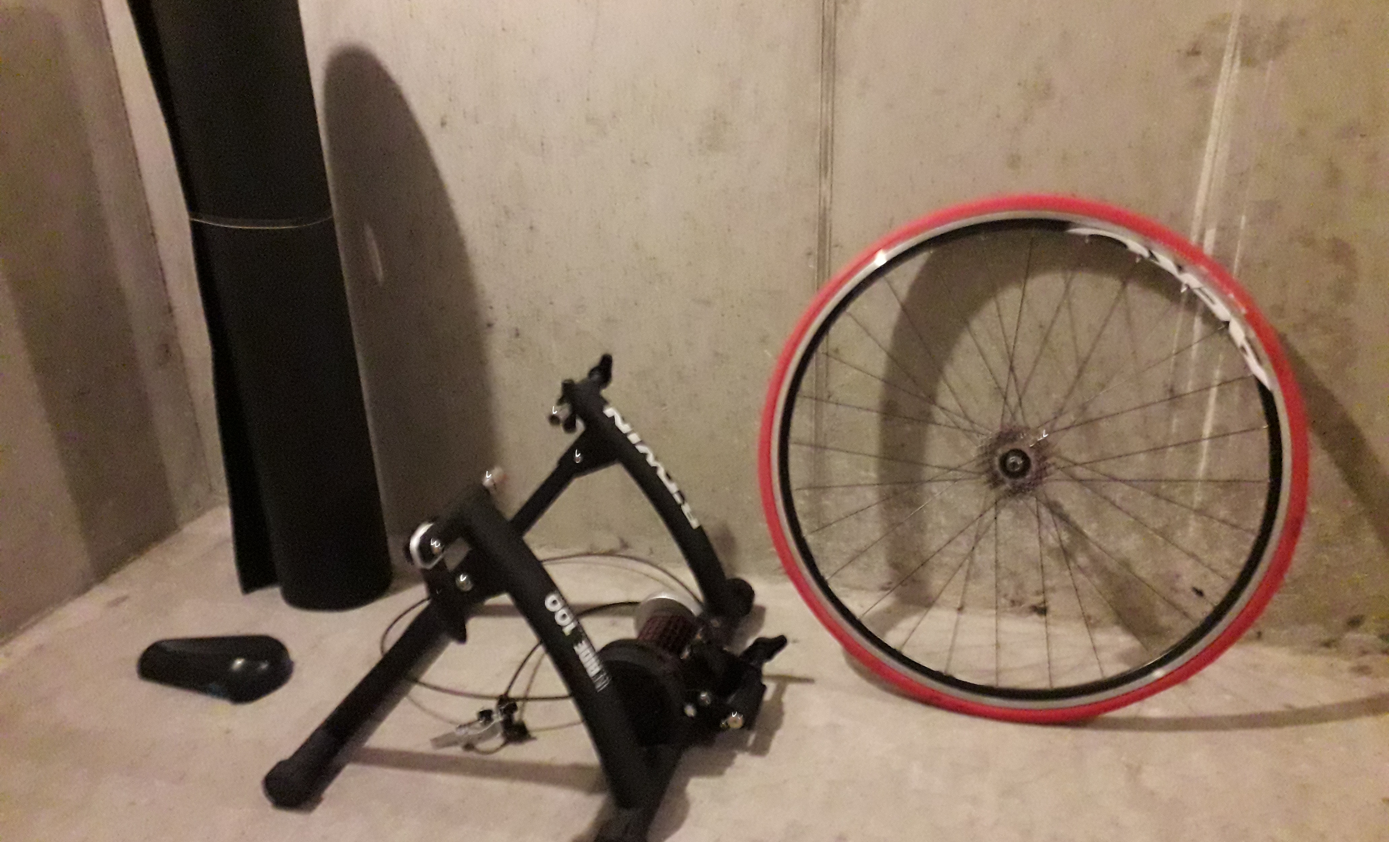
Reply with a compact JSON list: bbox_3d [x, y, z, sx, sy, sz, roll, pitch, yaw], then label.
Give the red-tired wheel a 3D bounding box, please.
[{"bbox_3d":[0.409,0.048,1.377,0.670,0.670,0.135,6,2,17],"label":"red-tired wheel"}]

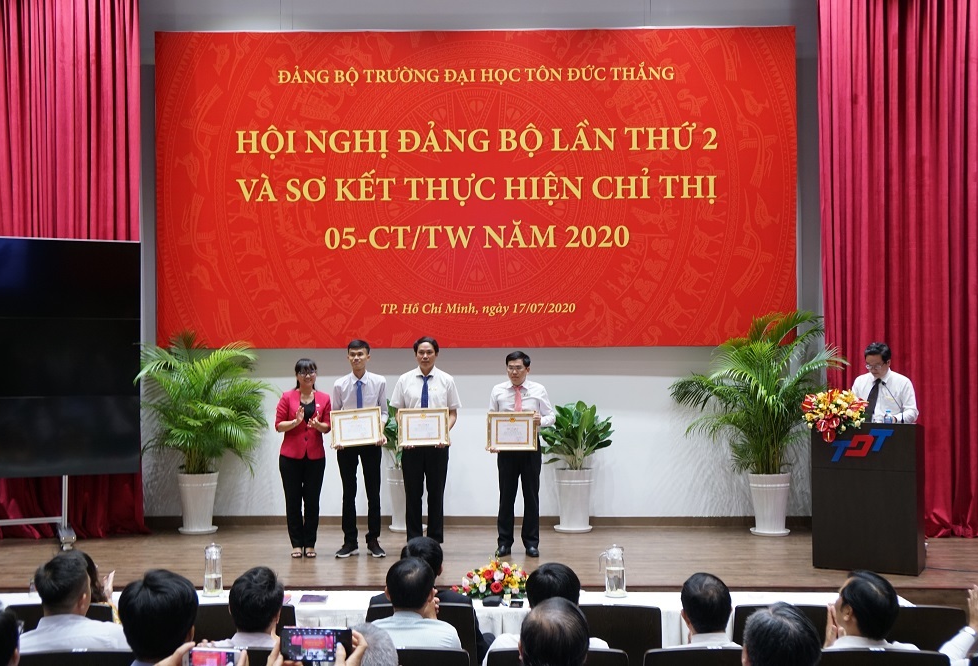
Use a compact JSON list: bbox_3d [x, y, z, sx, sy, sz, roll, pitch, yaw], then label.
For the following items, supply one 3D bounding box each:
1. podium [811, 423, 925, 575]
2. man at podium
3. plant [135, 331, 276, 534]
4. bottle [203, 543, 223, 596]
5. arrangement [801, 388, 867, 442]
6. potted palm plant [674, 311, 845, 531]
[{"bbox_3d":[2.845,1.212,8.741,0.740,1.090,0.400,-1,-2,27],"label":"podium"},{"bbox_3d":[3.135,0.929,9.220,0.510,1.710,0.400,-1,-1,27],"label":"man at podium"},{"bbox_3d":[-2.618,0.908,10.528,1.250,1.820,1.150,0,-1,1],"label":"plant"},{"bbox_3d":[-1.498,1.283,6.342,0.105,0.285,0.140,0,-2,-16],"label":"bottle"},{"bbox_3d":[2.619,0.625,8.840,0.460,0.410,0.340,-1,-1,27],"label":"arrangement"},{"bbox_3d":[2.425,0.804,10.417,1.530,2.000,1.250,0,-1,1],"label":"potted palm plant"}]

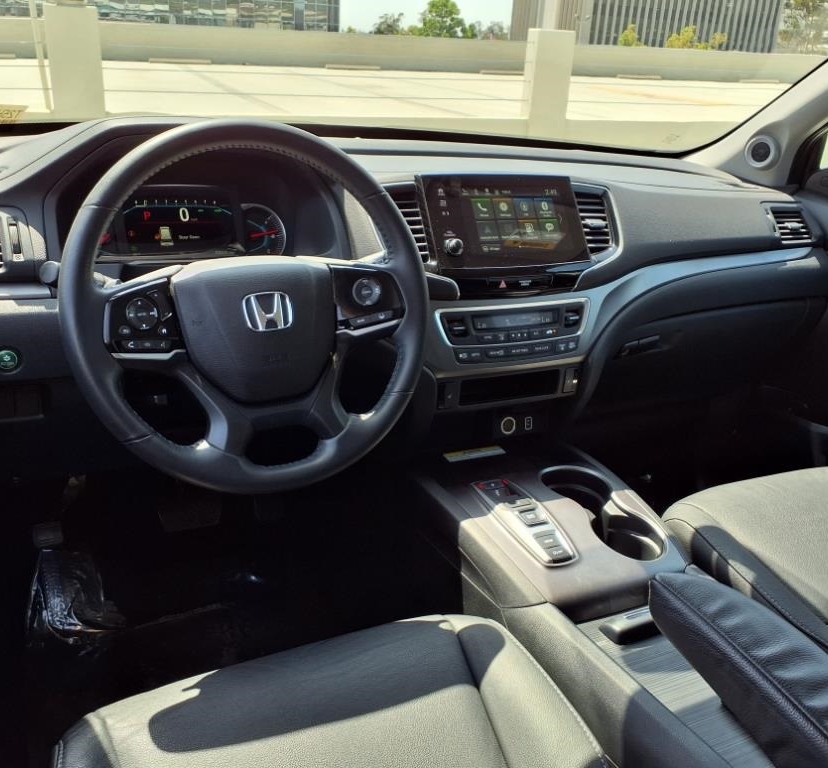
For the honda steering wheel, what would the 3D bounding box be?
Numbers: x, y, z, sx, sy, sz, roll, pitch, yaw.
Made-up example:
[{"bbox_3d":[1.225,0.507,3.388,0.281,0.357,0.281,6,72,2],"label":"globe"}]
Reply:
[{"bbox_3d":[-0.167,-0.077,0.843,0.382,0.382,0.095,-8,4,-25],"label":"honda steering wheel"}]

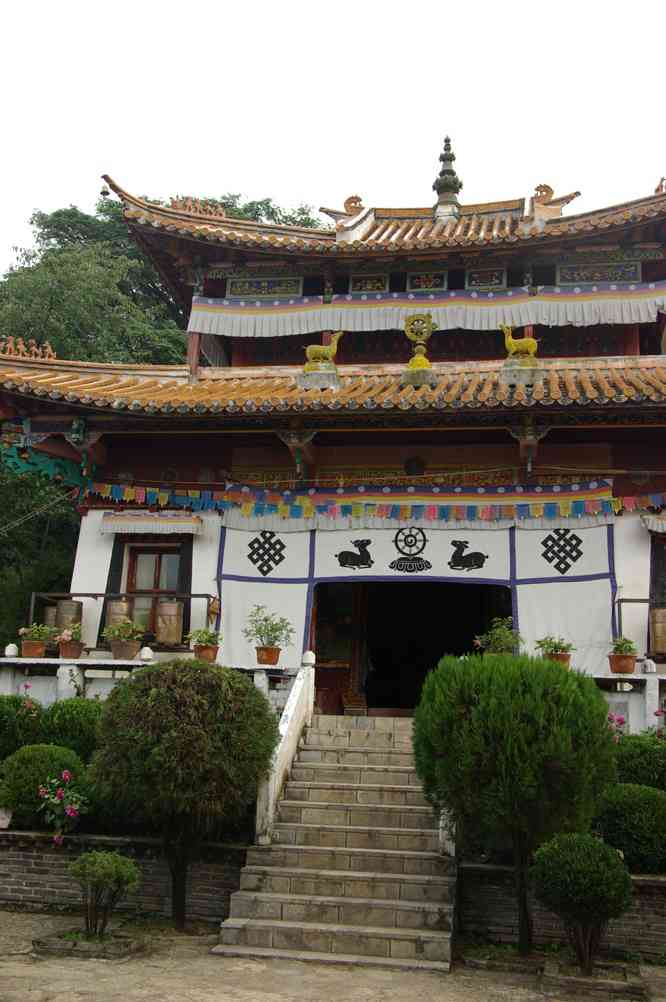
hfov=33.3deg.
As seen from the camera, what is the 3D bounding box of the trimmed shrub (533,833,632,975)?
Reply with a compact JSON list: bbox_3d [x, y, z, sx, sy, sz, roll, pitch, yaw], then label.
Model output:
[{"bbox_3d":[1.827,2.954,8.157,0.722,1.005,0.701,0,-13,11],"label":"trimmed shrub"}]

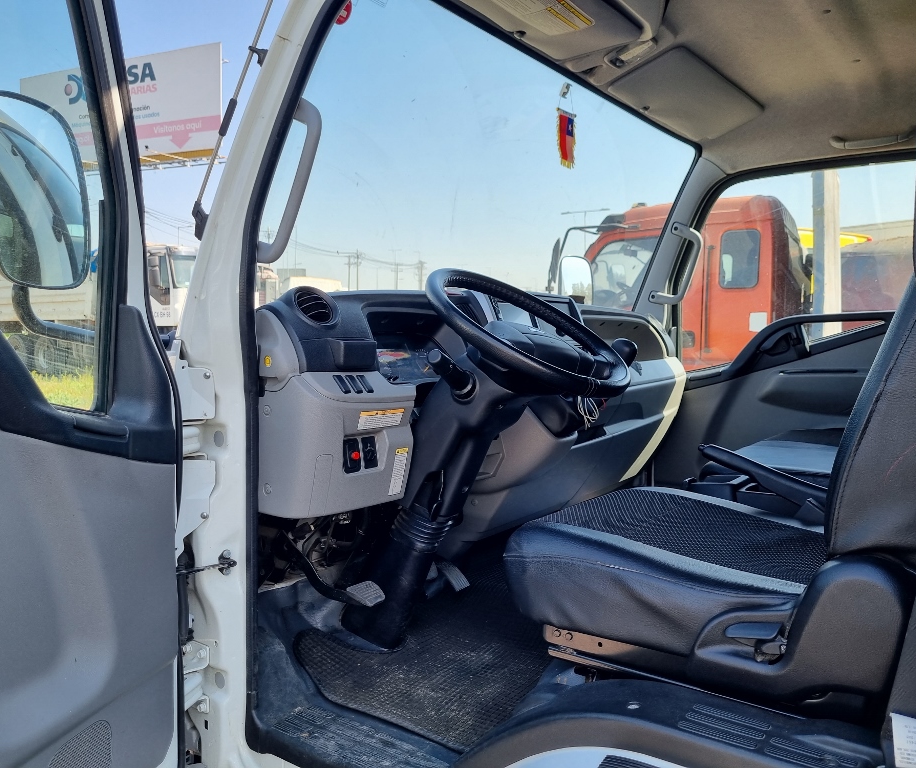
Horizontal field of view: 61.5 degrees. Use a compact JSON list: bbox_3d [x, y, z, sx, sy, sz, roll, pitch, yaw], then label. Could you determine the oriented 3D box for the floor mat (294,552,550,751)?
[{"bbox_3d":[-0.011,0.528,1.643,0.560,0.070,0.670,3,5,33],"label":"floor mat"}]

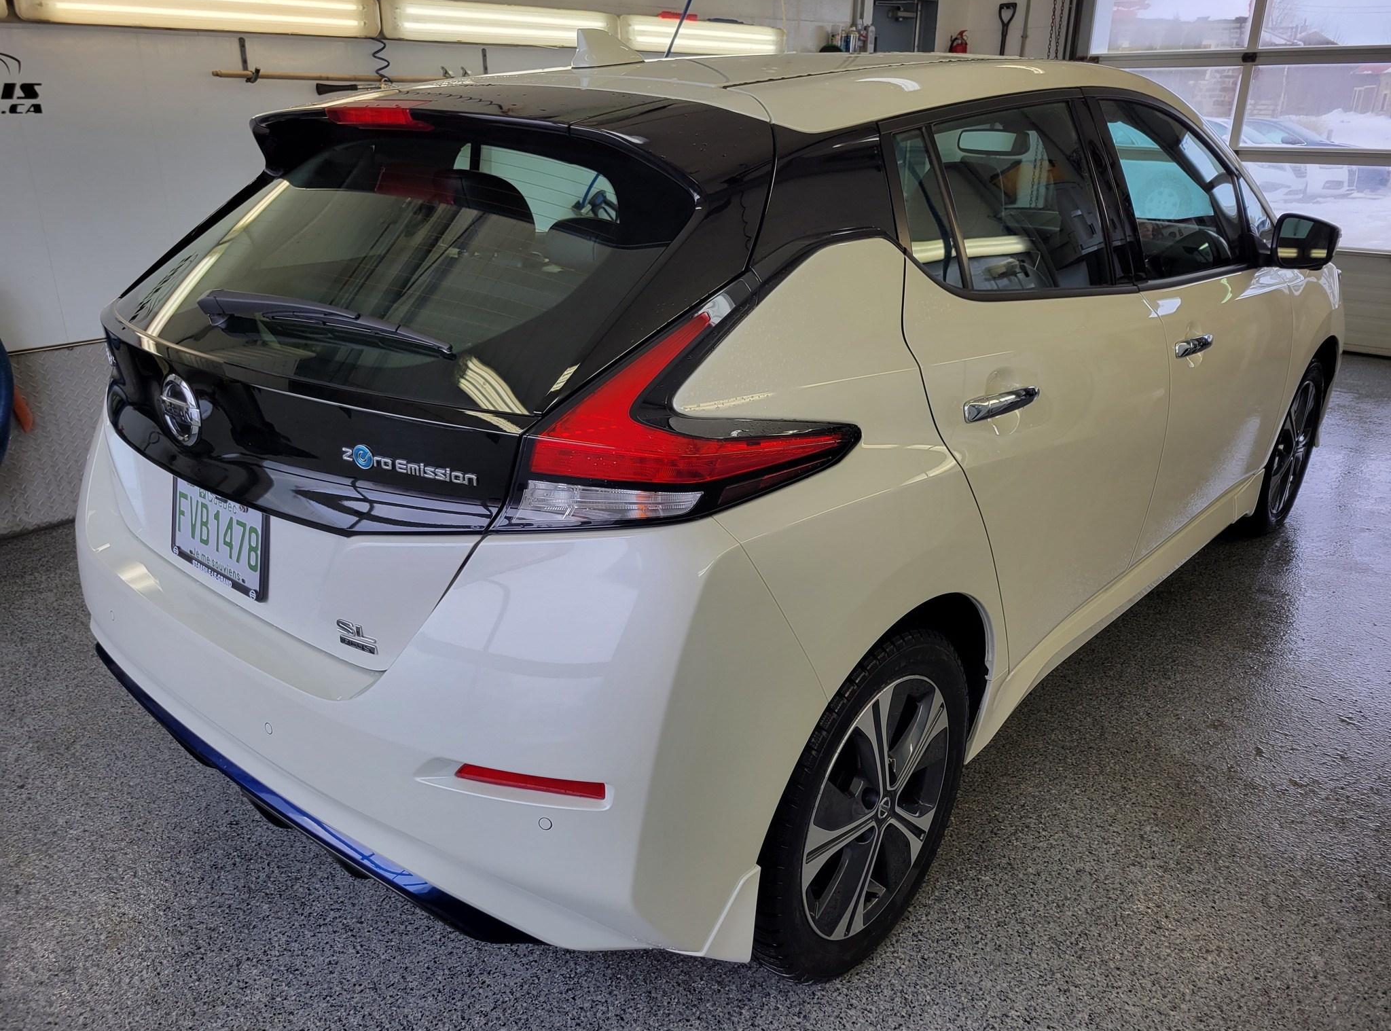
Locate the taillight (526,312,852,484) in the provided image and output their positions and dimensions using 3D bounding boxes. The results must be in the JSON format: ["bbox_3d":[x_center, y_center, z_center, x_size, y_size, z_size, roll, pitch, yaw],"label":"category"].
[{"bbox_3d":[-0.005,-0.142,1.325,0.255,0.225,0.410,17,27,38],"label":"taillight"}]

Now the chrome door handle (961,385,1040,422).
[{"bbox_3d":[0.501,-0.187,1.705,0.048,0.037,0.212,17,25,38],"label":"chrome door handle"}]

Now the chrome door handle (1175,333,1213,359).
[{"bbox_3d":[1.171,-0.399,2.453,0.048,0.037,0.207,17,26,38],"label":"chrome door handle"}]

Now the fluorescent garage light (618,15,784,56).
[{"bbox_3d":[0.054,-2.507,5.519,0.110,0.155,1.290,18,28,40],"label":"fluorescent garage light"}]

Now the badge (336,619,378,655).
[{"bbox_3d":[-0.474,0.170,1.461,0.097,0.042,0.008,13,16,32],"label":"badge"}]

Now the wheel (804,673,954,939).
[{"bbox_3d":[0.251,0.471,1.811,0.180,0.462,0.462,17,27,38],"label":"wheel"}]

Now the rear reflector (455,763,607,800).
[{"bbox_3d":[-0.212,0.349,1.338,0.212,0.030,0.030,6,22,16],"label":"rear reflector"}]

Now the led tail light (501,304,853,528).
[{"bbox_3d":[-0.013,-0.133,1.335,0.290,0.295,0.450,17,27,38],"label":"led tail light"}]

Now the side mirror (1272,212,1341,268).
[{"bbox_3d":[1.692,-0.751,2.882,0.175,0.147,0.150,17,27,38],"label":"side mirror"}]

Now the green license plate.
[{"bbox_3d":[-0.754,0.024,1.651,0.312,0.158,0.014,17,16,38],"label":"green license plate"}]

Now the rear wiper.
[{"bbox_3d":[-0.534,-0.280,1.466,0.500,0.058,0.065,15,-19,28],"label":"rear wiper"}]

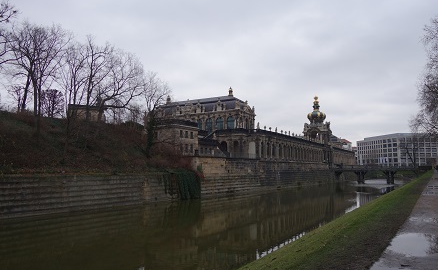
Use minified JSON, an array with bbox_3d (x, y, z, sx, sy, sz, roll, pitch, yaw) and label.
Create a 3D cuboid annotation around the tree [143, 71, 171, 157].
[{"bbox_3d":[-10.146,-3.328,55.290,4.227,13.751,4.227,1,-5,-10],"label":"tree"}]

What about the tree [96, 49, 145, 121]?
[{"bbox_3d":[-16.551,-8.317,57.230,7.501,11.916,7.501,2,-6,-16],"label":"tree"}]

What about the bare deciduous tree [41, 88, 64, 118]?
[{"bbox_3d":[-31.296,-5.921,64.020,4.195,5.925,4.195,3,-6,-26],"label":"bare deciduous tree"}]

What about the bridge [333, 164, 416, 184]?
[{"bbox_3d":[45.242,11.547,98.849,23.368,5.200,4.800,-3,-6,31],"label":"bridge"}]

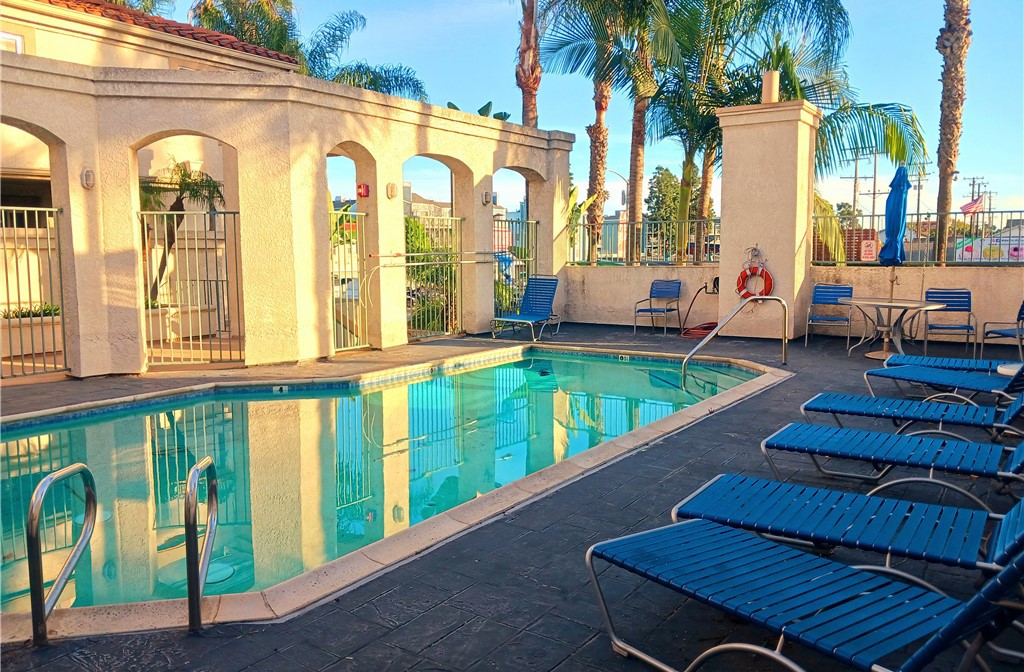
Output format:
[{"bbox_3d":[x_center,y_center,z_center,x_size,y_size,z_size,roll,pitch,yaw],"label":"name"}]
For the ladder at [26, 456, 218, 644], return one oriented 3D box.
[{"bbox_3d":[-1.465,0.771,3.157,0.560,0.580,0.660,-2,6,-12],"label":"ladder"}]

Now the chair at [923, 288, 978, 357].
[{"bbox_3d":[5.671,-0.180,10.283,0.580,0.830,0.650,3,7,28],"label":"chair"}]

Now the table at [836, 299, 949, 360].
[{"bbox_3d":[4.815,-0.102,10.238,1.330,0.710,1.330,4,7,34],"label":"table"}]

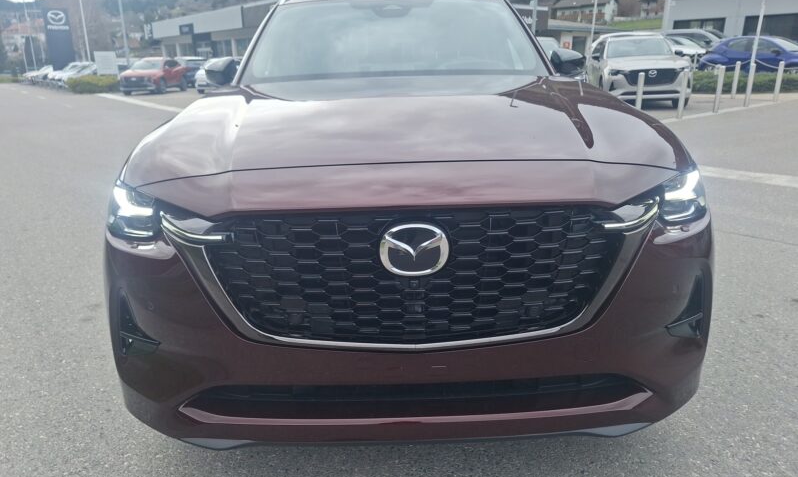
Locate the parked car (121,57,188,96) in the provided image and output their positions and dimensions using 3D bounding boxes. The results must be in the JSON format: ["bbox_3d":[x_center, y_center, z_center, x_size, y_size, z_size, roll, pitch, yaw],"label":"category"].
[{"bbox_3d":[-12.036,-8.049,26.213,1.865,1.650,4.500,-1,19,1],"label":"parked car"}]

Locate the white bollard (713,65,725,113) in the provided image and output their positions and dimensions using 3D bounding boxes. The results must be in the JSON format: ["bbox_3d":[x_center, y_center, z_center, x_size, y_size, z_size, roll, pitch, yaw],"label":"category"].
[{"bbox_3d":[6.487,-3.008,10.724,0.085,0.900,0.085,-1,19,0],"label":"white bollard"}]

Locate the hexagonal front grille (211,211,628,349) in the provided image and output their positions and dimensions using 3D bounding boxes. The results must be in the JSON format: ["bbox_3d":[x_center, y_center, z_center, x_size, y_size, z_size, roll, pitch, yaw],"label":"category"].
[{"bbox_3d":[0.041,0.085,1.374,1.080,0.380,0.140,-2,19,-1],"label":"hexagonal front grille"}]

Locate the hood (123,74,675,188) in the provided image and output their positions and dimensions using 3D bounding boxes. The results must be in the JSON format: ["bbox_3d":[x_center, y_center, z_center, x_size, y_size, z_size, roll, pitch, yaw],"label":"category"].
[{"bbox_3d":[0.015,-0.442,1.988,1.740,0.270,1.320,-2,19,-1],"label":"hood"}]

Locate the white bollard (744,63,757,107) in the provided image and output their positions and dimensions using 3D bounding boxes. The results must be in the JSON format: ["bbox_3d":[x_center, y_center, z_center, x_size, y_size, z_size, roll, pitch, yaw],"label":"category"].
[{"bbox_3d":[7.713,-3.354,11.640,0.085,0.900,0.085,-1,19,0],"label":"white bollard"}]

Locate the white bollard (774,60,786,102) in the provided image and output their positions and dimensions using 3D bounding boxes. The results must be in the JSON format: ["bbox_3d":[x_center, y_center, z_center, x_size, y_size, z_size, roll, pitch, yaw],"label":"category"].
[{"bbox_3d":[9.048,-3.714,12.586,0.085,0.900,0.085,-1,19,0],"label":"white bollard"}]

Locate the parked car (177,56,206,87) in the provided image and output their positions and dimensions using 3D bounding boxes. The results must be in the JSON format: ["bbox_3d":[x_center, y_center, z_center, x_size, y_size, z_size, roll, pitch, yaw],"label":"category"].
[{"bbox_3d":[-12.575,-9.737,31.126,1.870,1.690,4.650,0,19,3],"label":"parked car"}]

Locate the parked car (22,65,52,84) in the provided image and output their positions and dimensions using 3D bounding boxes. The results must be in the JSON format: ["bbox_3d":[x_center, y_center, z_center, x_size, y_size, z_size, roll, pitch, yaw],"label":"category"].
[{"bbox_3d":[-32.546,-15.215,49.251,1.820,1.580,4.400,5,20,20],"label":"parked car"}]

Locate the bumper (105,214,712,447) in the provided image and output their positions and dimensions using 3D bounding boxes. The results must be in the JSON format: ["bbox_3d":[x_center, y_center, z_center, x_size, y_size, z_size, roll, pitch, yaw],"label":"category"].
[{"bbox_3d":[0.041,0.200,1.581,1.840,0.640,0.460,-2,19,-1],"label":"bumper"}]

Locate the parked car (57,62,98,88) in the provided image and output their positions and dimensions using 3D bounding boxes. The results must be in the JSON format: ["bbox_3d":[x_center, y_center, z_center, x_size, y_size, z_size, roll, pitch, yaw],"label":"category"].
[{"bbox_3d":[-20.272,-10.878,35.251,1.820,1.580,4.400,5,20,20],"label":"parked car"}]

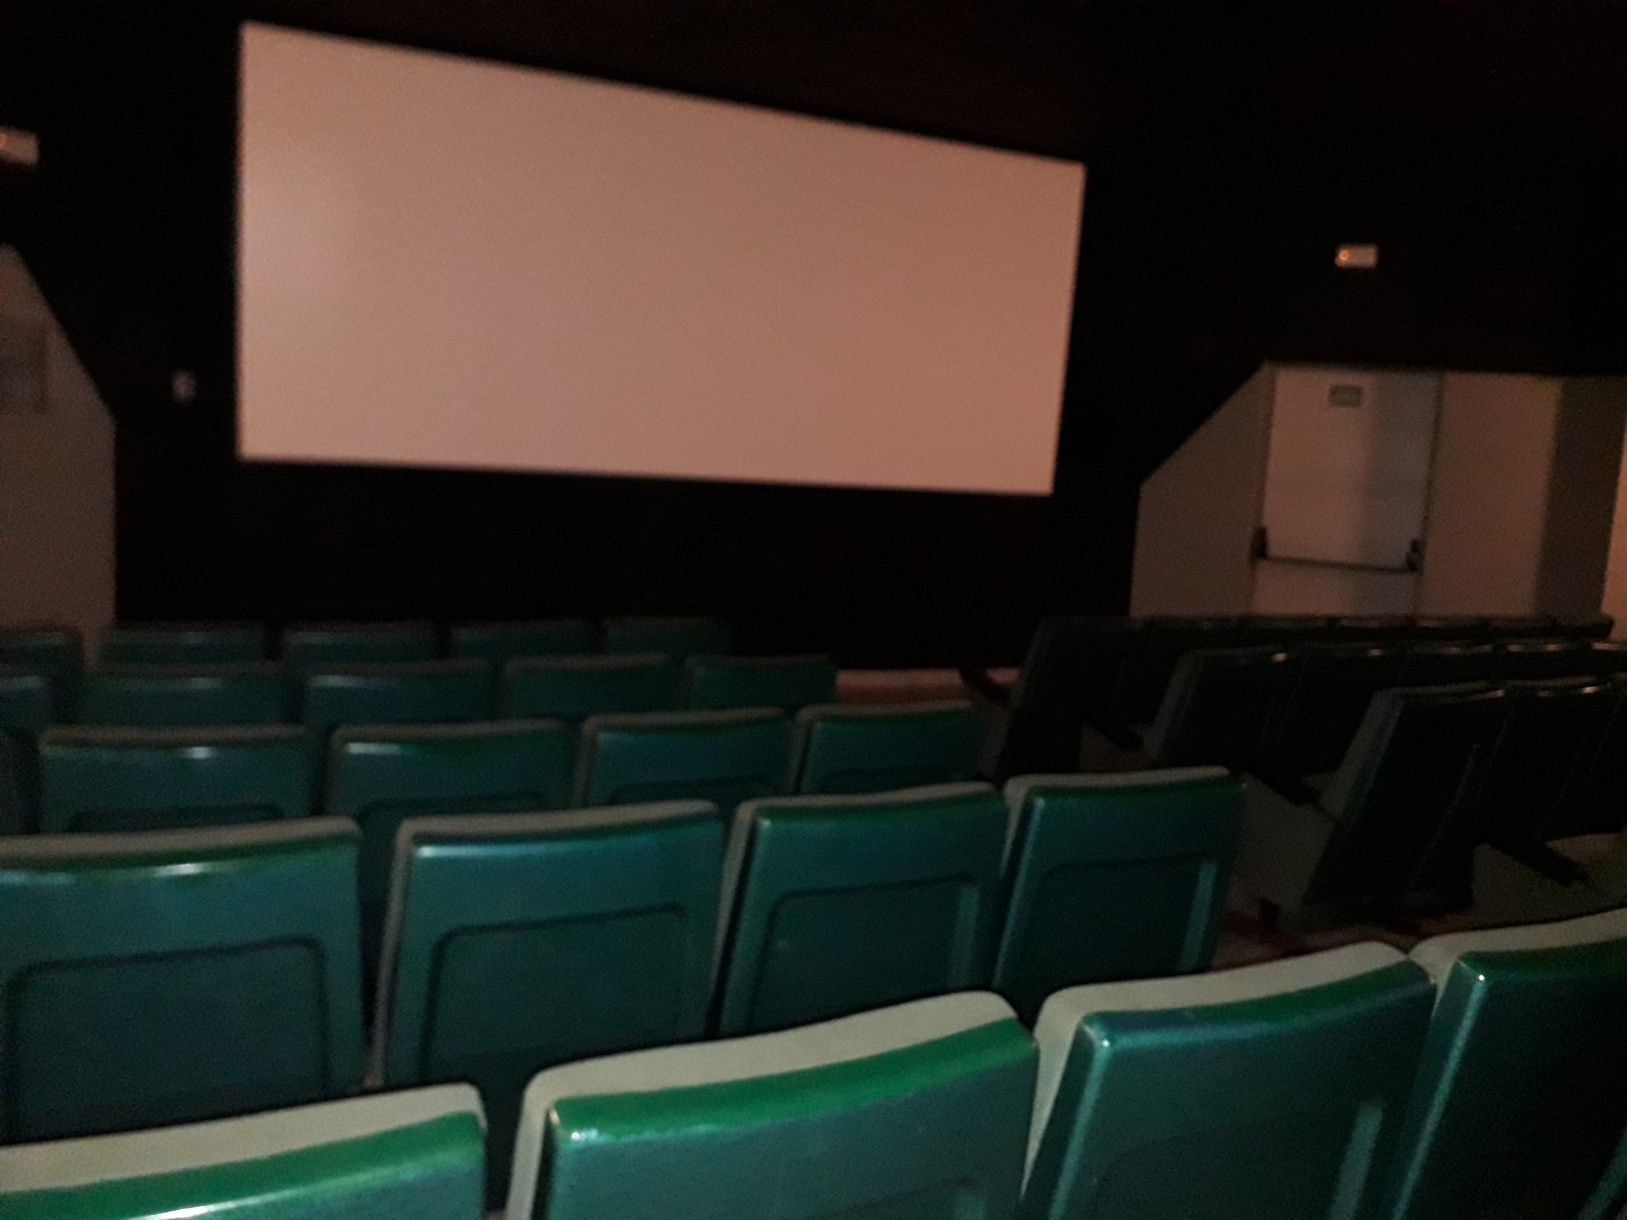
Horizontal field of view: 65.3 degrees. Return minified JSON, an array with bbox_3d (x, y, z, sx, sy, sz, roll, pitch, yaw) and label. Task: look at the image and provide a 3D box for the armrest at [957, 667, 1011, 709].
[{"bbox_3d":[0.825,0.370,6.106,0.067,0.056,0.336,0,17,-24],"label":"armrest"}]

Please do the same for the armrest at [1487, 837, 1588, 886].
[{"bbox_3d":[1.993,0.682,3.511,0.067,0.053,0.302,0,17,-24],"label":"armrest"}]

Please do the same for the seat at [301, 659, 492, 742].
[{"bbox_3d":[-1.318,0.573,3.958,0.588,0.918,0.616,0,8,-24],"label":"seat"}]

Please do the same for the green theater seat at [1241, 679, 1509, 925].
[{"bbox_3d":[1.906,0.670,4.396,0.616,0.924,0.627,0,8,-24],"label":"green theater seat"}]

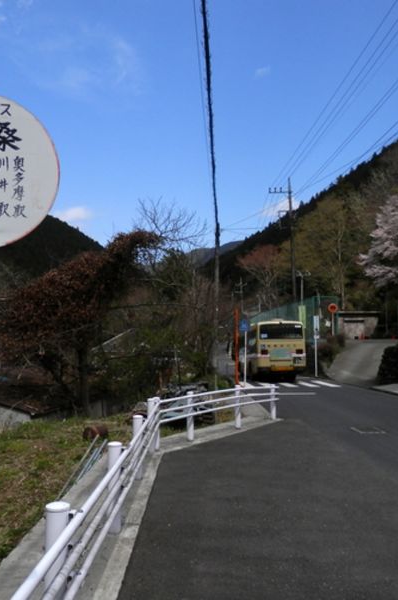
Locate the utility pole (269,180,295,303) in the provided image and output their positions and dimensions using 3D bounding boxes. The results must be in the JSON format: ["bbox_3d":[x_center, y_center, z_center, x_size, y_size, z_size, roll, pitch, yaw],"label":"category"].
[{"bbox_3d":[6.326,-2.940,43.000,1.800,12.200,0.500,0,-2,0],"label":"utility pole"}]

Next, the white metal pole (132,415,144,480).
[{"bbox_3d":[-0.755,1.831,7.150,0.120,0.800,0.120,0,-2,0],"label":"white metal pole"}]

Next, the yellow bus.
[{"bbox_3d":[3.970,2.680,32.400,2.350,3.050,9.100,0,-3,-1],"label":"yellow bus"}]

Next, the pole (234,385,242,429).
[{"bbox_3d":[0.763,2.093,11.300,0.120,0.830,0.120,0,-2,0],"label":"pole"}]

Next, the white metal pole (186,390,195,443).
[{"bbox_3d":[-0.136,1.971,9.800,0.120,0.820,0.120,0,-2,0],"label":"white metal pole"}]

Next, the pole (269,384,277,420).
[{"bbox_3d":[1.670,2.284,12.900,0.120,0.800,0.120,0,-2,0],"label":"pole"}]

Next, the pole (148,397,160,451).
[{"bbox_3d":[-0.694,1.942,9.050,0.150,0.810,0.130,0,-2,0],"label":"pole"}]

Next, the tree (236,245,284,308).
[{"bbox_3d":[6.918,-2.194,65.000,5.000,8.000,5.000,0,-2,0],"label":"tree"}]

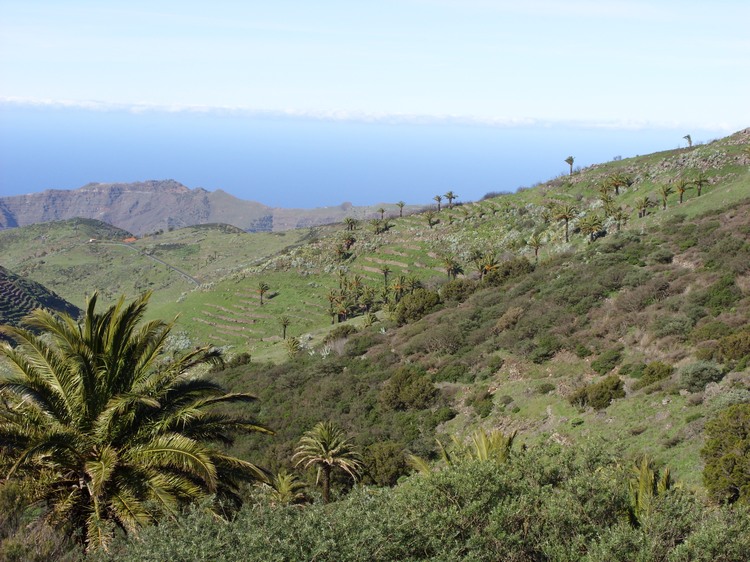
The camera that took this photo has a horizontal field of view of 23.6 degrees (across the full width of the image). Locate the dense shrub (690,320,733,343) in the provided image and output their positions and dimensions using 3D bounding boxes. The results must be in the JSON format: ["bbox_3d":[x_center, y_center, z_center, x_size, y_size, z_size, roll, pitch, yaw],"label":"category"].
[{"bbox_3d":[31.821,4.776,170.000,3.972,2.080,3.575,3,6,11],"label":"dense shrub"}]

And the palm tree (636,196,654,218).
[{"bbox_3d":[84.263,-22.896,560.000,5.500,6.720,5.500,2,6,0],"label":"palm tree"}]

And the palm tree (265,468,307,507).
[{"bbox_3d":[-6.892,16.393,140.000,3.427,3.582,3.427,2,6,-3],"label":"palm tree"}]

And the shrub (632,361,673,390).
[{"bbox_3d":[31.645,10.776,205.000,4.470,3.350,3.800,2,6,0],"label":"shrub"}]

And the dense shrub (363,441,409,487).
[{"bbox_3d":[0.872,16.842,165.000,4.320,4.320,4.100,2,6,0],"label":"dense shrub"}]

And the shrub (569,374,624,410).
[{"bbox_3d":[15.842,7.939,128.000,3.840,2.440,3.460,2,6,0],"label":"shrub"}]

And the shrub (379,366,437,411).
[{"bbox_3d":[4.193,13.329,225.000,7.009,5.757,5.958,2,6,1],"label":"shrub"}]

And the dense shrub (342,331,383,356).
[{"bbox_3d":[-1.375,7.475,215.000,5.020,2.950,4.520,2,6,0],"label":"dense shrub"}]

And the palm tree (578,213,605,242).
[{"bbox_3d":[56.603,-13.726,470.000,6.660,8.200,6.660,2,6,0],"label":"palm tree"}]

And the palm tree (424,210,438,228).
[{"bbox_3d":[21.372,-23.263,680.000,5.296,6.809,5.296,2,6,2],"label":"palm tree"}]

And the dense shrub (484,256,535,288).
[{"bbox_3d":[30.675,-2.167,410.000,11.403,6.842,9.693,2,6,4],"label":"dense shrub"}]

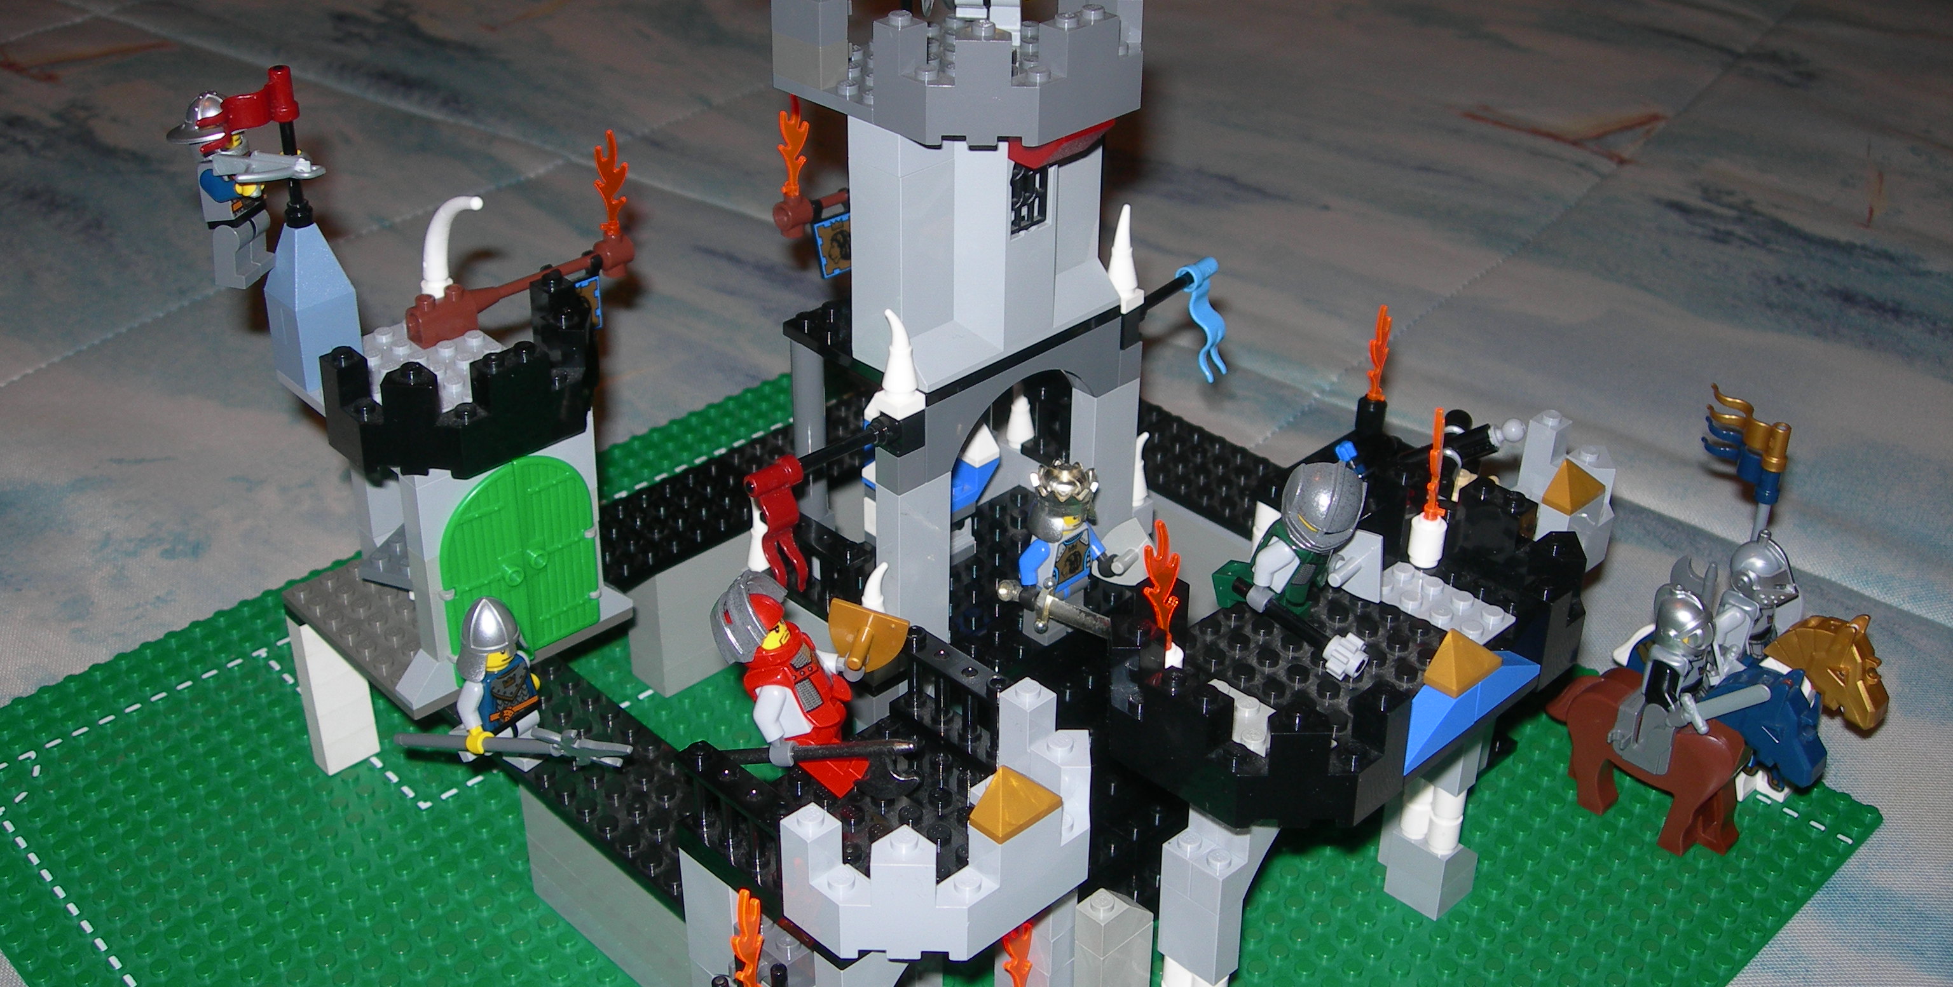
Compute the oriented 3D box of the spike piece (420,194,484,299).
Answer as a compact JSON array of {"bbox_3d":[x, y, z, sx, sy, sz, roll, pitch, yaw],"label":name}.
[{"bbox_3d":[-0.125,-0.055,0.507,0.009,0.028,0.018,-27,41,-36],"label":"spike piece"}]

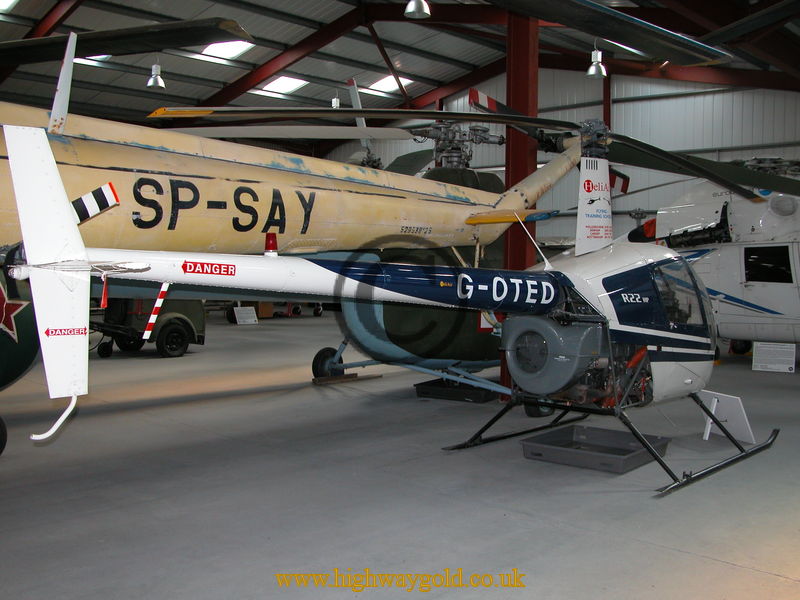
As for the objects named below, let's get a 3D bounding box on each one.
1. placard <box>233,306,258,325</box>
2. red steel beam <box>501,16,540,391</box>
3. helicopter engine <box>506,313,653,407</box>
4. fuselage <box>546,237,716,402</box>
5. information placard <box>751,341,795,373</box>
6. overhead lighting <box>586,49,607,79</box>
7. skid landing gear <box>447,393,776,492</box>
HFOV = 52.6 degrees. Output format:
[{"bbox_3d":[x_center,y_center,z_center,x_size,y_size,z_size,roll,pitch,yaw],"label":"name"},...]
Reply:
[{"bbox_3d":[-4.184,0.435,22.057,0.638,0.454,0.173,-2,3,-44],"label":"placard"},{"bbox_3d":[1.368,-1.079,9.255,0.280,4.520,0.240,2,3,35],"label":"red steel beam"},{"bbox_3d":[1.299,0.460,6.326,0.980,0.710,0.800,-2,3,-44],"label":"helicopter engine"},{"bbox_3d":[1.922,0.166,6.910,2.340,1.360,1.120,-2,3,-44],"label":"fuselage"},{"bbox_3d":[5.779,0.889,12.494,0.589,0.423,0.150,2,3,30],"label":"information placard"},{"bbox_3d":[4.355,-5.234,17.900,0.450,0.590,0.450,0,2,0],"label":"overhead lighting"},{"bbox_3d":[1.781,1.010,6.816,2.030,0.520,2.000,-2,3,-44],"label":"skid landing gear"}]

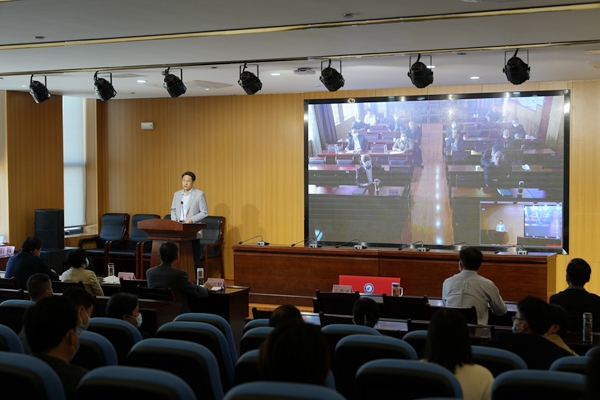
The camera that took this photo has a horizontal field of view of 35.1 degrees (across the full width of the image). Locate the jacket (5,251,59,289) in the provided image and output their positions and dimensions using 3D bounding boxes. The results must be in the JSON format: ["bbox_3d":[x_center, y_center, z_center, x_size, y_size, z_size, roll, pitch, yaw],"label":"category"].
[{"bbox_3d":[-2.663,0.823,9.567,0.560,0.640,0.500,1,2,27],"label":"jacket"}]

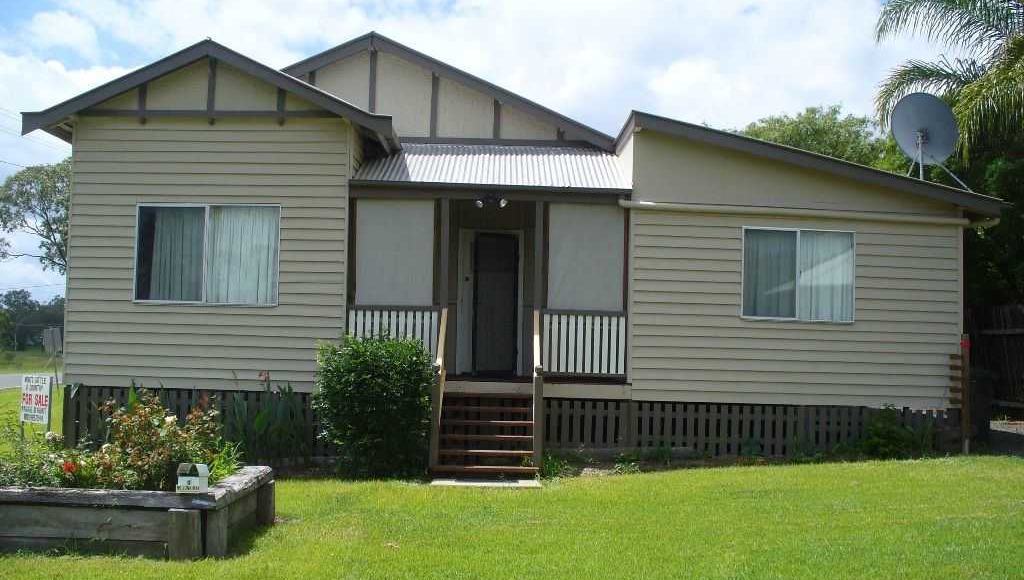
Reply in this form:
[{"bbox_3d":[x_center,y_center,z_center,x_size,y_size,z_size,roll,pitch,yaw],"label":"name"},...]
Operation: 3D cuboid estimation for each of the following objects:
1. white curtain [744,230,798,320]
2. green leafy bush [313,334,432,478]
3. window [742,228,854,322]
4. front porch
[{"bbox_3d":[3.276,-0.196,13.919,0.671,1.124,0.100,1,-2,0],"label":"white curtain"},{"bbox_3d":[-1.632,1.330,12.808,1.398,1.572,1.300,1,-2,0],"label":"green leafy bush"},{"bbox_3d":[3.622,-0.185,13.819,1.421,1.148,0.100,1,-2,0],"label":"window"},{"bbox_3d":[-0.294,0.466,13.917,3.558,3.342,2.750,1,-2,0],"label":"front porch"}]

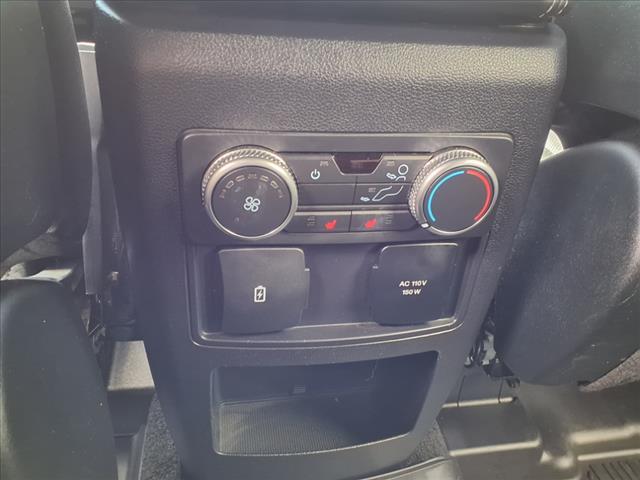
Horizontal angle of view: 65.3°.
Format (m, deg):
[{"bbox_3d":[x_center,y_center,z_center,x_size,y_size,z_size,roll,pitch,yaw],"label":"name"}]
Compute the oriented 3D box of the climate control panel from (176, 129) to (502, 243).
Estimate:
[{"bbox_3d":[0.018,-0.027,0.287,0.187,0.070,0.022,-1,32,-9],"label":"climate control panel"}]

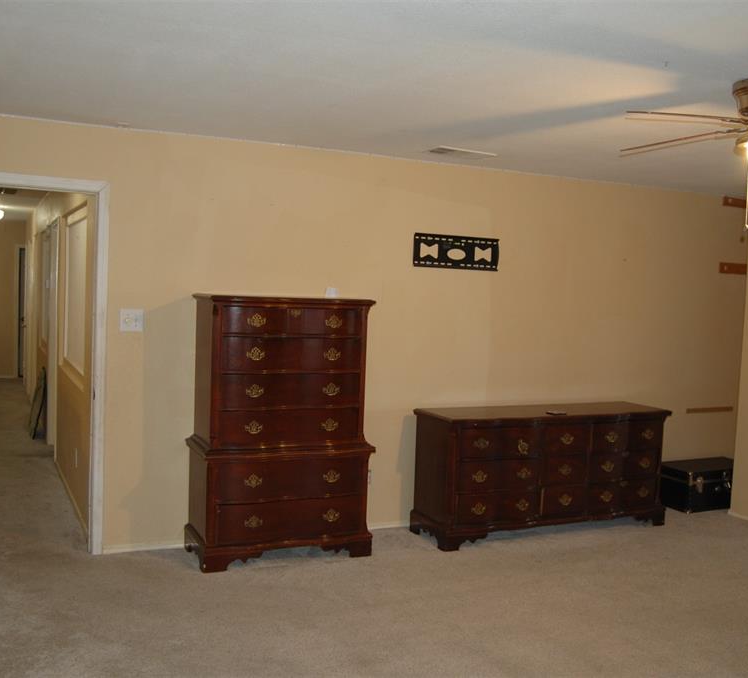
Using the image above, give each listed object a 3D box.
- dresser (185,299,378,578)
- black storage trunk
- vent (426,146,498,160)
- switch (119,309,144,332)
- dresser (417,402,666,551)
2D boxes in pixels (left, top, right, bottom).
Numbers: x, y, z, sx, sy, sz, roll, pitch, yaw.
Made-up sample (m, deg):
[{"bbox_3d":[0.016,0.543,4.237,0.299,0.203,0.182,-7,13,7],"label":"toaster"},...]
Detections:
[{"bbox_3d":[-0.539,0.516,4.671,0.993,1.500,0.469,1,3,-24],"label":"dresser"},{"bbox_3d":[2.627,1.143,6.252,0.750,0.325,0.370,1,3,-25],"label":"black storage trunk"},{"bbox_3d":[0.555,-1.139,4.928,0.420,0.020,0.200,1,3,-25],"label":"vent"},{"bbox_3d":[-1.382,-0.105,4.543,0.122,0.122,0.022,1,3,-25],"label":"switch"},{"bbox_3d":[1.155,0.891,5.400,1.791,0.800,0.464,1,3,-25],"label":"dresser"}]

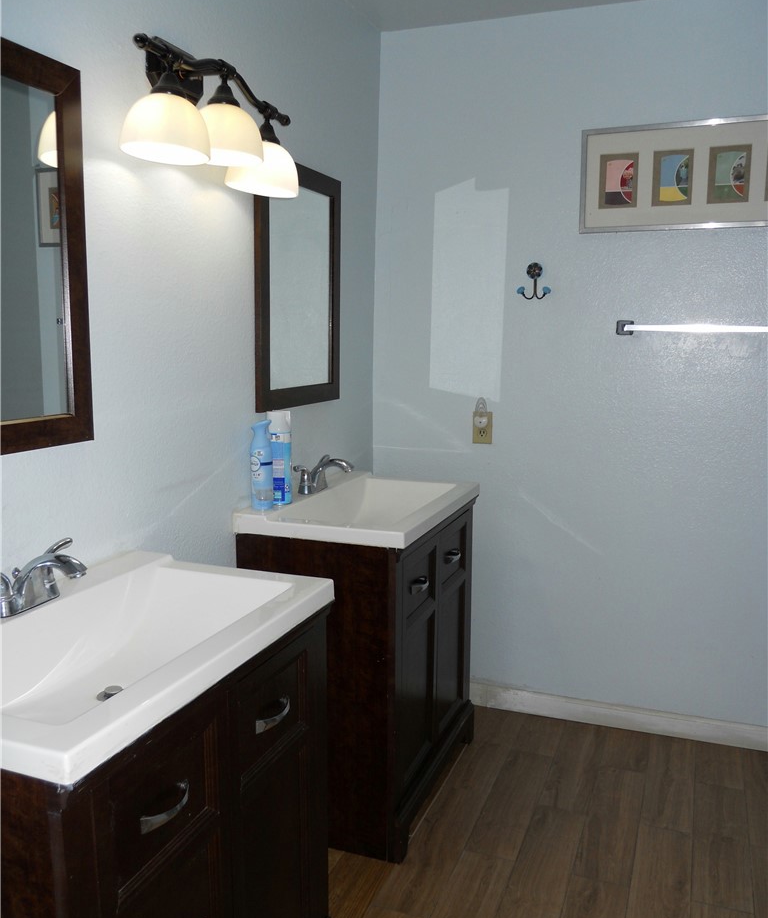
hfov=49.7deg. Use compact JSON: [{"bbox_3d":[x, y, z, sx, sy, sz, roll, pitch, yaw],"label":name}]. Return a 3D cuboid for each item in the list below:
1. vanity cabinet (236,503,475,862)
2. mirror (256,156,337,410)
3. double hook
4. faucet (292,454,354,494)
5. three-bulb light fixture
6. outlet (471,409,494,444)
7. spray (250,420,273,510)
[{"bbox_3d":[-0.043,0.588,2.540,0.482,0.857,0.720,4,9,21],"label":"vanity cabinet"},{"bbox_3d":[-0.246,-0.510,2.470,0.022,0.699,0.534,4,9,21],"label":"mirror"},{"bbox_3d":[0.516,-0.608,2.827,0.112,0.125,0.050,4,9,21],"label":"double hook"},{"bbox_3d":[-0.169,0.049,2.516,0.172,0.107,0.240,4,9,21],"label":"faucet"},{"bbox_3d":[-0.376,-0.755,1.809,0.220,0.283,0.610,4,9,21],"label":"three-bulb light fixture"},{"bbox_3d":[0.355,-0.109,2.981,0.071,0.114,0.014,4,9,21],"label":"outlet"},{"bbox_3d":[-0.333,0.017,2.277,0.060,0.238,0.058,0,8,0],"label":"spray"}]

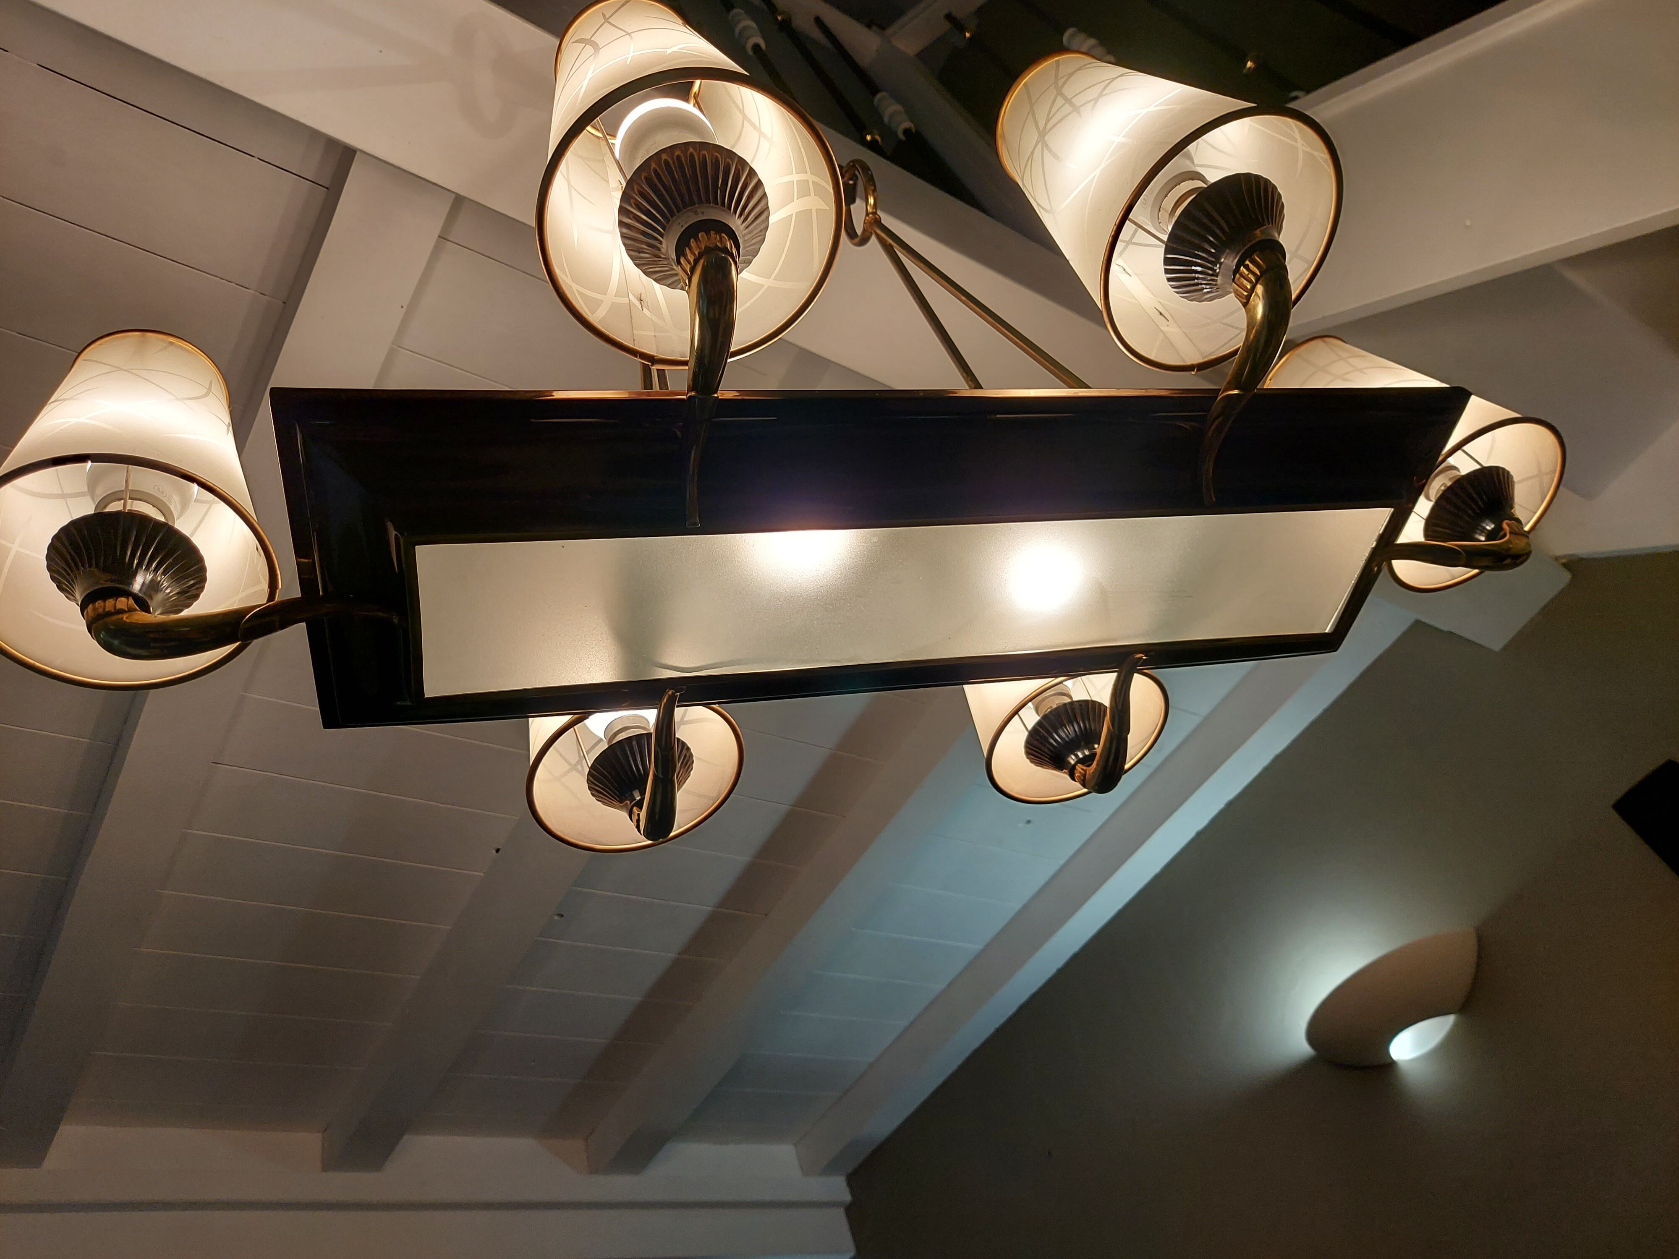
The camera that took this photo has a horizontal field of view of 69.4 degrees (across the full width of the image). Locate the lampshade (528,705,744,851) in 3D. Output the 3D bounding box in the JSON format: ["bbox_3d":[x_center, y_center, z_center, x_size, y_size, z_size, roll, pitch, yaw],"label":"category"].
[{"bbox_3d":[-0.161,0.036,0.865,0.144,0.194,0.144,-14,-47,-11],"label":"lampshade"}]

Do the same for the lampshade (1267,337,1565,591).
[{"bbox_3d":[0.420,-0.143,0.931,0.144,0.194,0.144,23,-63,-36],"label":"lampshade"}]

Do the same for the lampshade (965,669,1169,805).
[{"bbox_3d":[0.151,0.018,0.969,0.144,0.194,0.144,-30,-46,7],"label":"lampshade"}]

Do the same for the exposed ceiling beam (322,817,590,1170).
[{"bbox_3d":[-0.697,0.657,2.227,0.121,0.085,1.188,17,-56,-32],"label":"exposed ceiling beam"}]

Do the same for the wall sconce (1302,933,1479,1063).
[{"bbox_3d":[0.890,0.624,1.981,0.153,0.094,0.360,17,-56,-32],"label":"wall sconce"}]

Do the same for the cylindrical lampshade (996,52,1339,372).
[{"bbox_3d":[0.173,-0.265,0.714,0.144,0.194,0.144,-12,-46,-13],"label":"cylindrical lampshade"}]

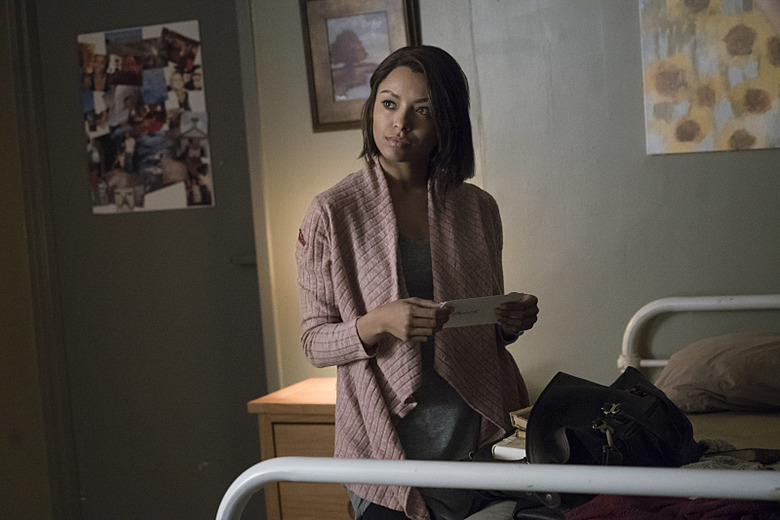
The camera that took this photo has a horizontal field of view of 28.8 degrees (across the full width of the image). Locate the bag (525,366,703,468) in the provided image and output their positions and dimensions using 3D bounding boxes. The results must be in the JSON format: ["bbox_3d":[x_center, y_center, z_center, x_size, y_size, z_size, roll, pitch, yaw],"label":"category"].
[{"bbox_3d":[0.432,0.315,2.920,0.325,0.215,0.220,-4,4,9],"label":"bag"}]

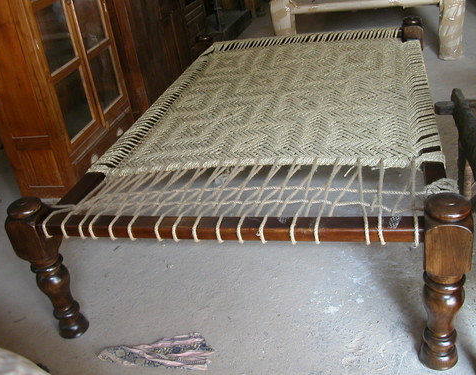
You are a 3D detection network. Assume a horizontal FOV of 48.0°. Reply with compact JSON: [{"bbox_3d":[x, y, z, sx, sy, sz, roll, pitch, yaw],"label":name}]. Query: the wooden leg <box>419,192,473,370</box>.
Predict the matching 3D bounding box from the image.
[{"bbox_3d":[0.509,0.243,1.325,0.100,0.490,0.100,0,30,16],"label":"wooden leg"}]

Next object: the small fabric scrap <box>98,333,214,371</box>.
[{"bbox_3d":[-0.240,0.480,1.604,0.352,0.022,0.137,-1,29,15],"label":"small fabric scrap"}]

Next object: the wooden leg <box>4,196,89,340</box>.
[{"bbox_3d":[-0.570,0.251,1.626,0.100,0.490,0.100,0,30,16],"label":"wooden leg"}]

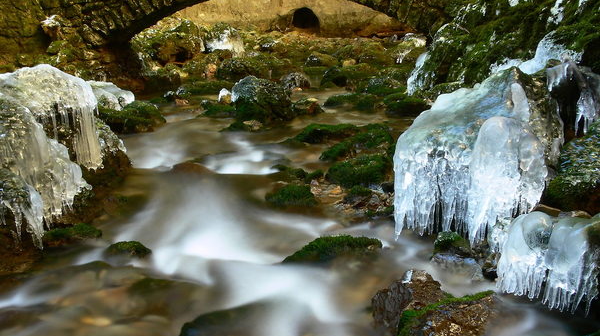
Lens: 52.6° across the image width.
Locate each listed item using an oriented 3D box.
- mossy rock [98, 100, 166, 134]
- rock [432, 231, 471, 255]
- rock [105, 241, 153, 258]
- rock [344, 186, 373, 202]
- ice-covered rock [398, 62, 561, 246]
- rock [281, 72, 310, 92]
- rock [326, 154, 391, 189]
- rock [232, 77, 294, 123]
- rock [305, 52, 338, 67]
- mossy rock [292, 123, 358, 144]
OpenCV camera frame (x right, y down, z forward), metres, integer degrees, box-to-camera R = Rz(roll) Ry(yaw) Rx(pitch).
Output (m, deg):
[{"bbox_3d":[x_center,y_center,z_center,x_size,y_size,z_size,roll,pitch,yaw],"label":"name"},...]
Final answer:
[{"bbox_3d":[-1.790,-0.554,6.500,0.698,0.345,0.523,-3,12,-15],"label":"mossy rock"},{"bbox_3d":[0.861,0.428,3.450,0.209,0.113,0.177,3,12,14],"label":"rock"},{"bbox_3d":[-1.187,0.561,4.200,0.320,0.110,0.240,-1,16,0],"label":"rock"},{"bbox_3d":[0.492,0.214,5.100,0.235,0.110,0.190,-1,16,0],"label":"rock"},{"bbox_3d":[1.302,-0.132,4.580,1.120,1.080,1.050,-1,16,0],"label":"ice-covered rock"},{"bbox_3d":[-0.073,-1.398,9.800,0.484,0.316,0.387,0,12,0],"label":"rock"},{"bbox_3d":[0.523,0.022,5.420,0.540,0.230,0.420,-1,16,0],"label":"rock"},{"bbox_3d":[-0.430,-0.779,6.950,0.710,0.500,0.600,-1,16,0],"label":"rock"},{"bbox_3d":[0.446,-2.254,12.600,0.704,0.325,0.528,0,12,2],"label":"rock"},{"bbox_3d":[0.256,-0.348,6.100,0.661,0.182,0.396,0,12,2],"label":"mossy rock"}]

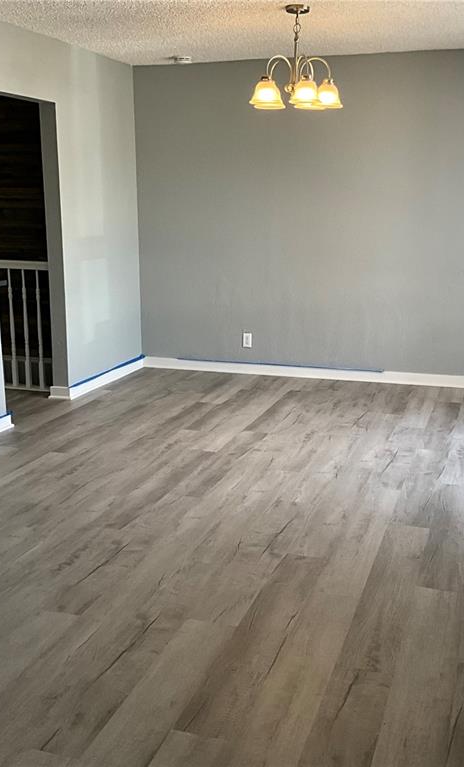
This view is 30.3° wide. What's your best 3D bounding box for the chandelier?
[{"bbox_3d":[0.351,-1.771,4.670,0.525,0.520,0.525,0,12,0],"label":"chandelier"}]

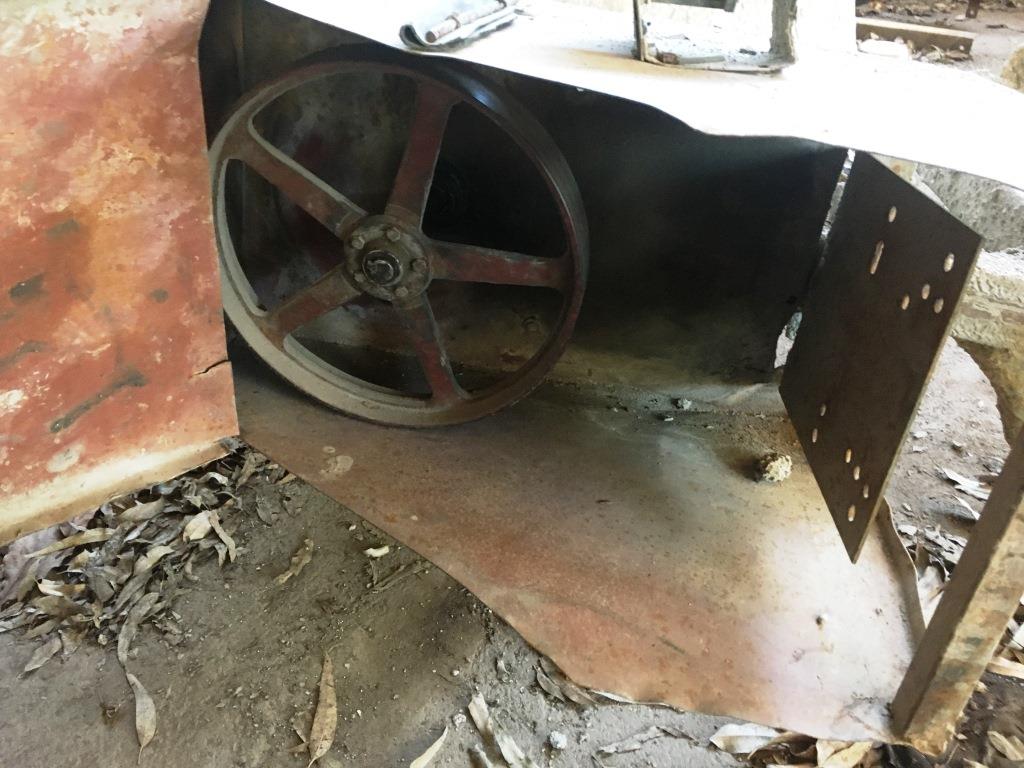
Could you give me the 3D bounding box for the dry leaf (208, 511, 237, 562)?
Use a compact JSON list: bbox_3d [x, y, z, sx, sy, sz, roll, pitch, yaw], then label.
[{"bbox_3d":[-0.403,0.212,1.194,0.016,0.020,0.091,-15,39,-29],"label":"dry leaf"}]

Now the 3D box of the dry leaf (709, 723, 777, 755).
[{"bbox_3d":[0.276,0.416,1.006,0.084,0.016,0.035,-1,34,-10],"label":"dry leaf"}]

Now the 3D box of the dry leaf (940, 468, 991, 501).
[{"bbox_3d":[0.776,0.172,1.462,0.086,0.015,0.032,31,41,33],"label":"dry leaf"}]

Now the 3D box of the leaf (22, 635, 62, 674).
[{"bbox_3d":[-0.684,0.397,1.248,0.030,0.020,0.084,15,32,15],"label":"leaf"}]

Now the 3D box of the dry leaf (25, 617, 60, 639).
[{"bbox_3d":[-0.700,0.365,1.282,0.024,0.020,0.060,18,33,20],"label":"dry leaf"}]

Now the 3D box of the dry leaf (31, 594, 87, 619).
[{"bbox_3d":[-0.561,0.276,1.063,0.066,0.015,0.022,9,33,5],"label":"dry leaf"}]

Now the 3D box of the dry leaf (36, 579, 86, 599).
[{"bbox_3d":[-0.564,0.256,1.075,0.061,0.015,0.018,8,33,3],"label":"dry leaf"}]

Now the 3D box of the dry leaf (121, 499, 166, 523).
[{"bbox_3d":[-0.636,0.221,1.484,0.090,0.030,0.037,-19,39,-35],"label":"dry leaf"}]

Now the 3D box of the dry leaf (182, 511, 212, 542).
[{"bbox_3d":[-0.543,0.244,1.482,0.042,0.030,0.081,0,31,-10],"label":"dry leaf"}]

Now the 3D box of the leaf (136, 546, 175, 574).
[{"bbox_3d":[-0.592,0.287,1.402,0.033,0.030,0.083,18,33,19],"label":"leaf"}]

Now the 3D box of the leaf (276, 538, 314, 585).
[{"bbox_3d":[-0.362,0.306,1.467,0.032,0.018,0.115,11,31,8],"label":"leaf"}]

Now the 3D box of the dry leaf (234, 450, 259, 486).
[{"bbox_3d":[-0.408,0.130,1.323,0.018,0.018,0.070,8,33,3],"label":"dry leaf"}]

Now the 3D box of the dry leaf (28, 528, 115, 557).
[{"bbox_3d":[-0.577,0.209,1.126,0.102,0.018,0.018,-11,37,-24],"label":"dry leaf"}]

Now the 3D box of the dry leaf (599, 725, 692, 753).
[{"bbox_3d":[0.189,0.506,1.224,0.138,0.020,0.037,0,31,-11],"label":"dry leaf"}]

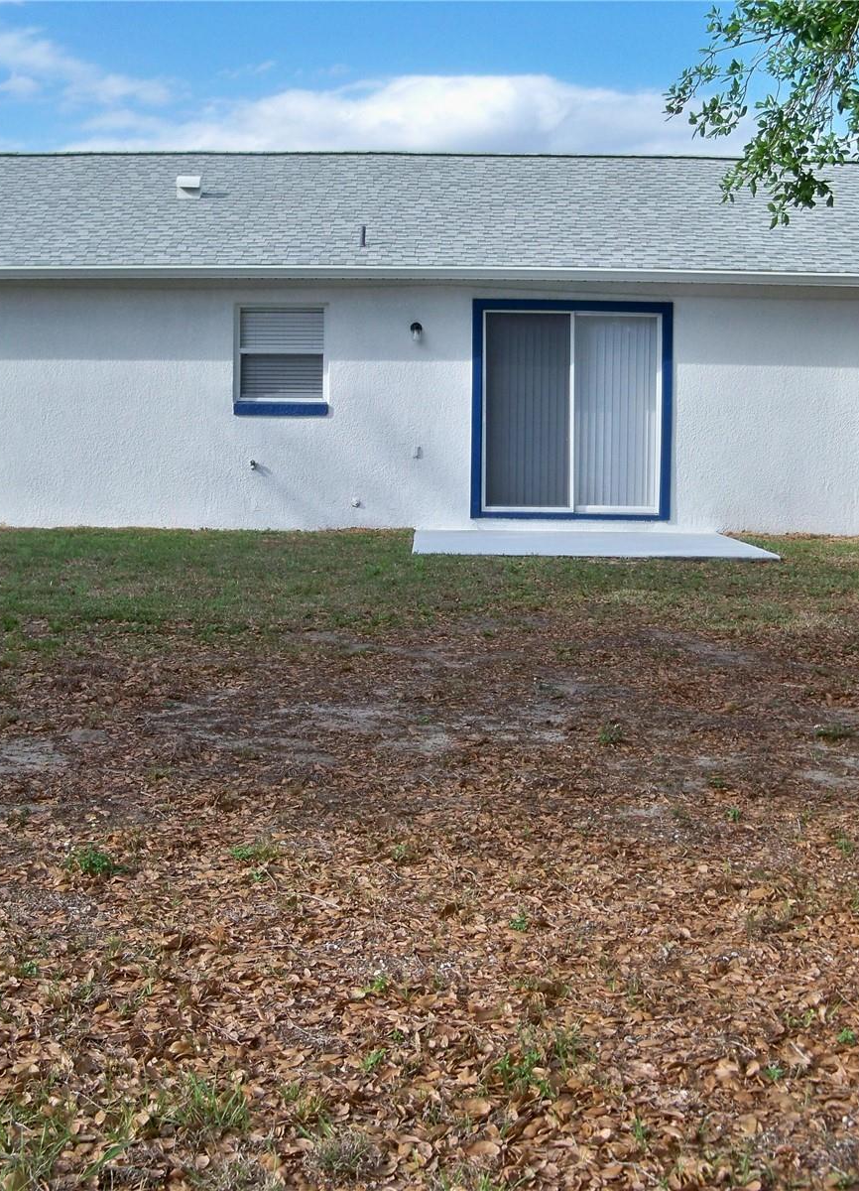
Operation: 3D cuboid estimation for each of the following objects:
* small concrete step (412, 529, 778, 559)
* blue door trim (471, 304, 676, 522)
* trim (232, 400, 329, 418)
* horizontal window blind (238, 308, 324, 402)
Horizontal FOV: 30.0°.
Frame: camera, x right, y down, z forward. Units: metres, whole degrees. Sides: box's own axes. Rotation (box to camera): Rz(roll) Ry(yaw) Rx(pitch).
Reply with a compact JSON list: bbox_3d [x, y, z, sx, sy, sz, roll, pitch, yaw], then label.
[{"bbox_3d":[1.381,-0.439,14.745,3.044,0.100,2.950,0,6,0],"label":"small concrete step"},{"bbox_3d":[1.429,-1.851,16.124,2.007,2.202,0.120,0,5,0],"label":"blue door trim"},{"bbox_3d":[-1.475,-1.868,16.106,0.954,0.154,0.140,0,5,0],"label":"trim"},{"bbox_3d":[-1.487,-2.425,16.194,0.870,0.938,0.050,0,5,0],"label":"horizontal window blind"}]

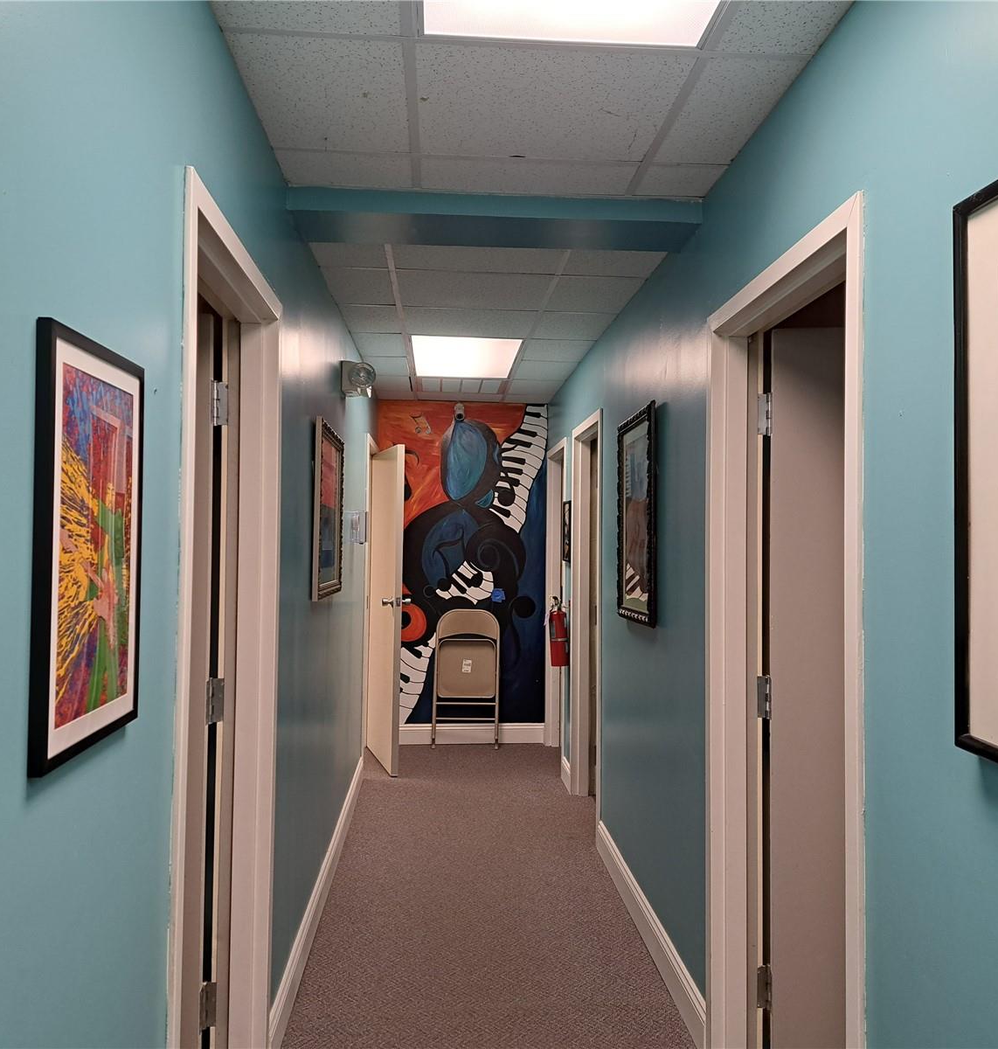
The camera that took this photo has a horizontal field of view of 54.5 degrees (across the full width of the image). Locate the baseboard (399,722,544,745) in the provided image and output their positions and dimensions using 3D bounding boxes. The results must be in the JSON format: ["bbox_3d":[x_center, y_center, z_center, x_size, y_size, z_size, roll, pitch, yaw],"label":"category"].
[{"bbox_3d":[-0.271,1.515,7.011,1.202,0.145,0.018,1,-1,-3],"label":"baseboard"}]

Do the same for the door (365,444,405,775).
[{"bbox_3d":[-0.760,0.536,6.432,0.047,2.043,0.904,1,-1,-17],"label":"door"}]

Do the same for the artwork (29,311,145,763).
[{"bbox_3d":[-0.535,0.026,1.277,0.023,0.522,0.346,1,-1,-3],"label":"artwork"}]

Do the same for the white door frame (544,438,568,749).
[{"bbox_3d":[0.434,0.527,6.491,0.130,2.110,0.994,1,-1,-3],"label":"white door frame"}]

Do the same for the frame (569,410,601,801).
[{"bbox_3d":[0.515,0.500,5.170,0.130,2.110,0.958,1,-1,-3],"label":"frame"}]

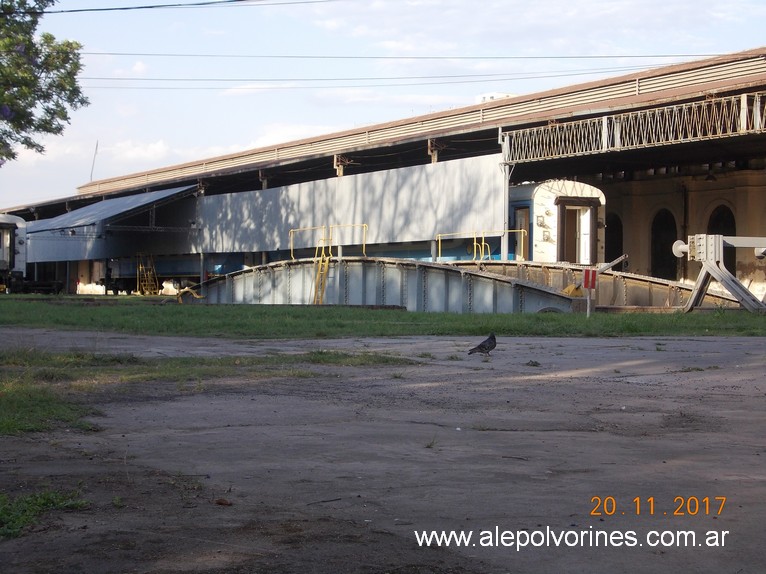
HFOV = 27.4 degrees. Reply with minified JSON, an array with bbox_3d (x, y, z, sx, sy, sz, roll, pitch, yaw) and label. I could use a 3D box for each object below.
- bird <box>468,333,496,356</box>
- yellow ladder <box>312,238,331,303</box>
[{"bbox_3d":[1.052,0.608,16.600,0.290,0.250,0.125,0,-1,0],"label":"bird"},{"bbox_3d":[-1.595,-0.188,40.077,0.450,2.100,0.500,1,-1,-27],"label":"yellow ladder"}]

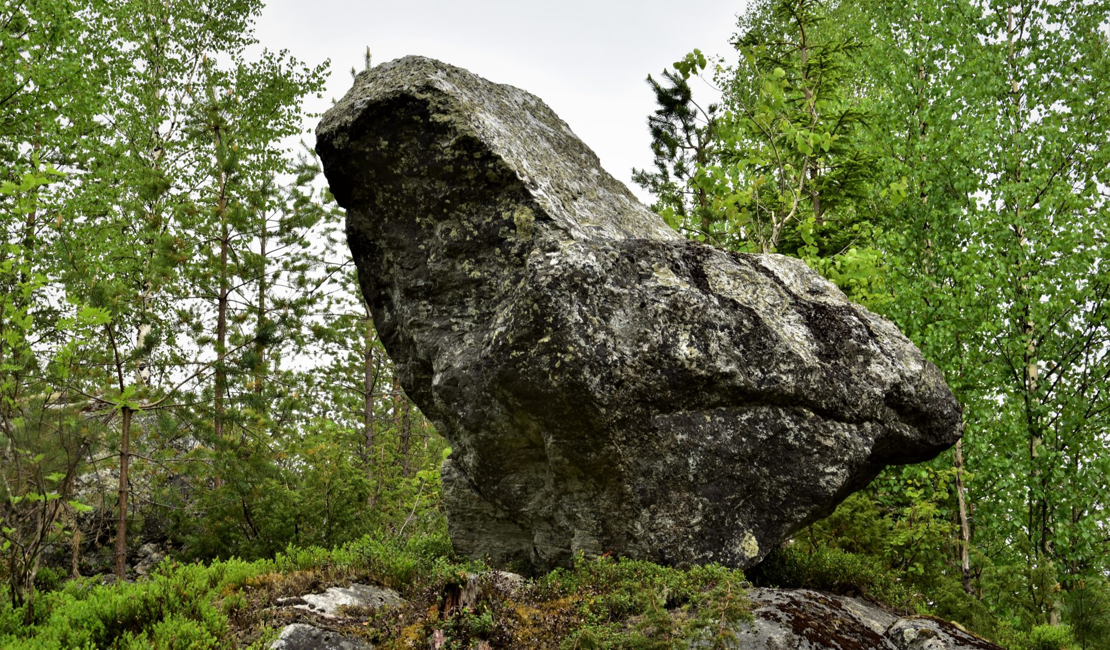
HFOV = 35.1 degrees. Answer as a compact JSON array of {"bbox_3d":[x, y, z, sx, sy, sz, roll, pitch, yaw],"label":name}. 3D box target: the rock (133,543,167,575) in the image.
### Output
[{"bbox_3d":[-2.532,1.472,11.000,0.210,0.200,0.180,0,-8,0],"label":"rock"}]

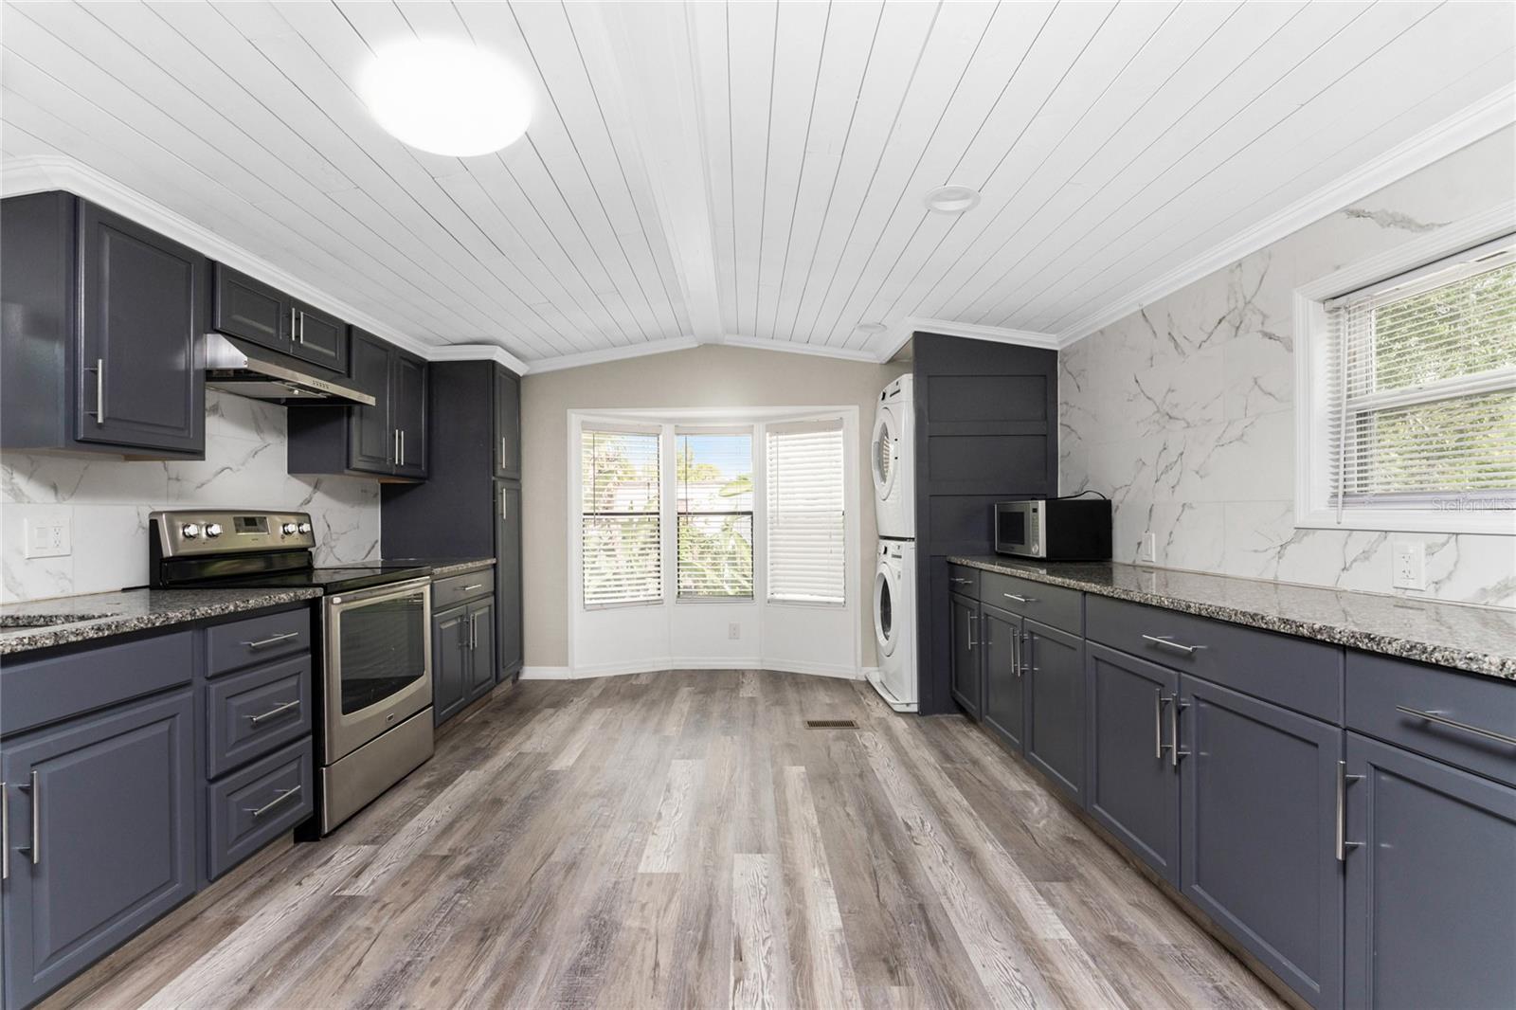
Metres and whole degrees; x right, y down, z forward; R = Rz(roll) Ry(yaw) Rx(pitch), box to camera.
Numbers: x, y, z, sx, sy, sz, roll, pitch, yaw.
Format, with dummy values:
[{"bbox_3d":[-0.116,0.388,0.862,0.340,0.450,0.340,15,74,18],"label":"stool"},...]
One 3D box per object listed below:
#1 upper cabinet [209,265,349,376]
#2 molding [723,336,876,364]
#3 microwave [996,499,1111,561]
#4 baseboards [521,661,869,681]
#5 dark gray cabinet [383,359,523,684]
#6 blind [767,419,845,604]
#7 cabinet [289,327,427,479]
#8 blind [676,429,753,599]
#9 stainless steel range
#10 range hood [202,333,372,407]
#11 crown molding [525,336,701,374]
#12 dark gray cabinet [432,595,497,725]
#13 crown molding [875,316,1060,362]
[{"bbox_3d":[-2.159,-0.763,2.526,0.313,0.275,0.765,0,-1,-1],"label":"upper cabinet"},{"bbox_3d":[0.313,-1.126,4.215,1.149,0.068,0.055,7,-1,2],"label":"molding"},{"bbox_3d":[1.580,0.130,3.204,0.345,0.299,0.511,0,-1,-5],"label":"microwave"},{"bbox_3d":[-0.461,1.213,4.379,2.490,0.090,0.296,0,-1,1],"label":"baseboards"},{"bbox_3d":[-2.020,0.176,3.946,0.705,2.175,0.450,0,-1,-1],"label":"dark gray cabinet"},{"bbox_3d":[0.344,0.061,4.317,0.600,1.340,0.050,-1,-1,23],"label":"blind"},{"bbox_3d":[-2.172,-0.521,3.270,0.313,0.742,0.710,0,-1,-1],"label":"cabinet"},{"bbox_3d":[-0.332,0.074,4.524,0.601,1.340,0.050,0,-1,1],"label":"blind"},{"bbox_3d":[-1.900,0.619,2.492,0.670,1.195,0.735,0,-1,-1],"label":"stainless steel range"},{"bbox_3d":[-2.112,-0.555,2.528,0.470,0.122,0.760,0,-1,-1],"label":"range hood"},{"bbox_3d":[-1.061,-1.094,4.249,1.279,0.068,0.055,-9,-1,1],"label":"crown molding"},{"bbox_3d":[-1.929,0.820,3.268,0.660,0.605,0.735,0,-1,-1],"label":"dark gray cabinet"},{"bbox_3d":[1.305,-0.992,3.816,0.920,0.185,0.850,0,-1,-1],"label":"crown molding"}]

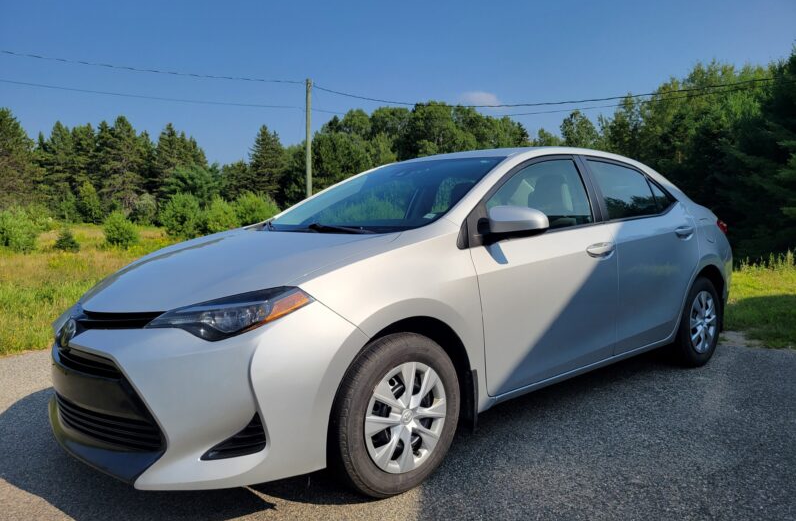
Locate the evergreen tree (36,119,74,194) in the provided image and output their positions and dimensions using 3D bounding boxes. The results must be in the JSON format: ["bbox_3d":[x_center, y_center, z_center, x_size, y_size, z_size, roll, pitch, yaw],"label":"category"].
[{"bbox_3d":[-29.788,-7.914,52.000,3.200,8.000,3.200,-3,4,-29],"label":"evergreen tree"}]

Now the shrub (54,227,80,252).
[{"bbox_3d":[-8.292,-0.537,14.972,0.650,0.630,0.620,0,5,0],"label":"shrub"}]

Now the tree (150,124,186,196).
[{"bbox_3d":[-17.934,-6.782,46.165,2.640,7.620,2.510,0,5,0],"label":"tree"}]

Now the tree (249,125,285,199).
[{"bbox_3d":[-9.244,-6.012,41.699,2.530,6.840,2.400,0,5,0],"label":"tree"}]

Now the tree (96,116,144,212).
[{"bbox_3d":[-21.358,-6.923,45.648,3.690,8.000,3.510,0,5,0],"label":"tree"}]

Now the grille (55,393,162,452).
[{"bbox_3d":[-1.176,0.558,2.322,0.180,0.160,1.000,-5,8,-41],"label":"grille"}]

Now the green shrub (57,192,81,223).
[{"bbox_3d":[-22.046,-3.467,39.906,1.610,2.130,1.530,0,5,0],"label":"green shrub"}]

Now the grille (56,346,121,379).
[{"bbox_3d":[-1.230,0.356,2.321,0.110,0.095,0.760,-5,5,-41],"label":"grille"}]

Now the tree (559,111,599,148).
[{"bbox_3d":[12.820,-7.165,42.000,3.200,7.000,3.200,2,6,17],"label":"tree"}]

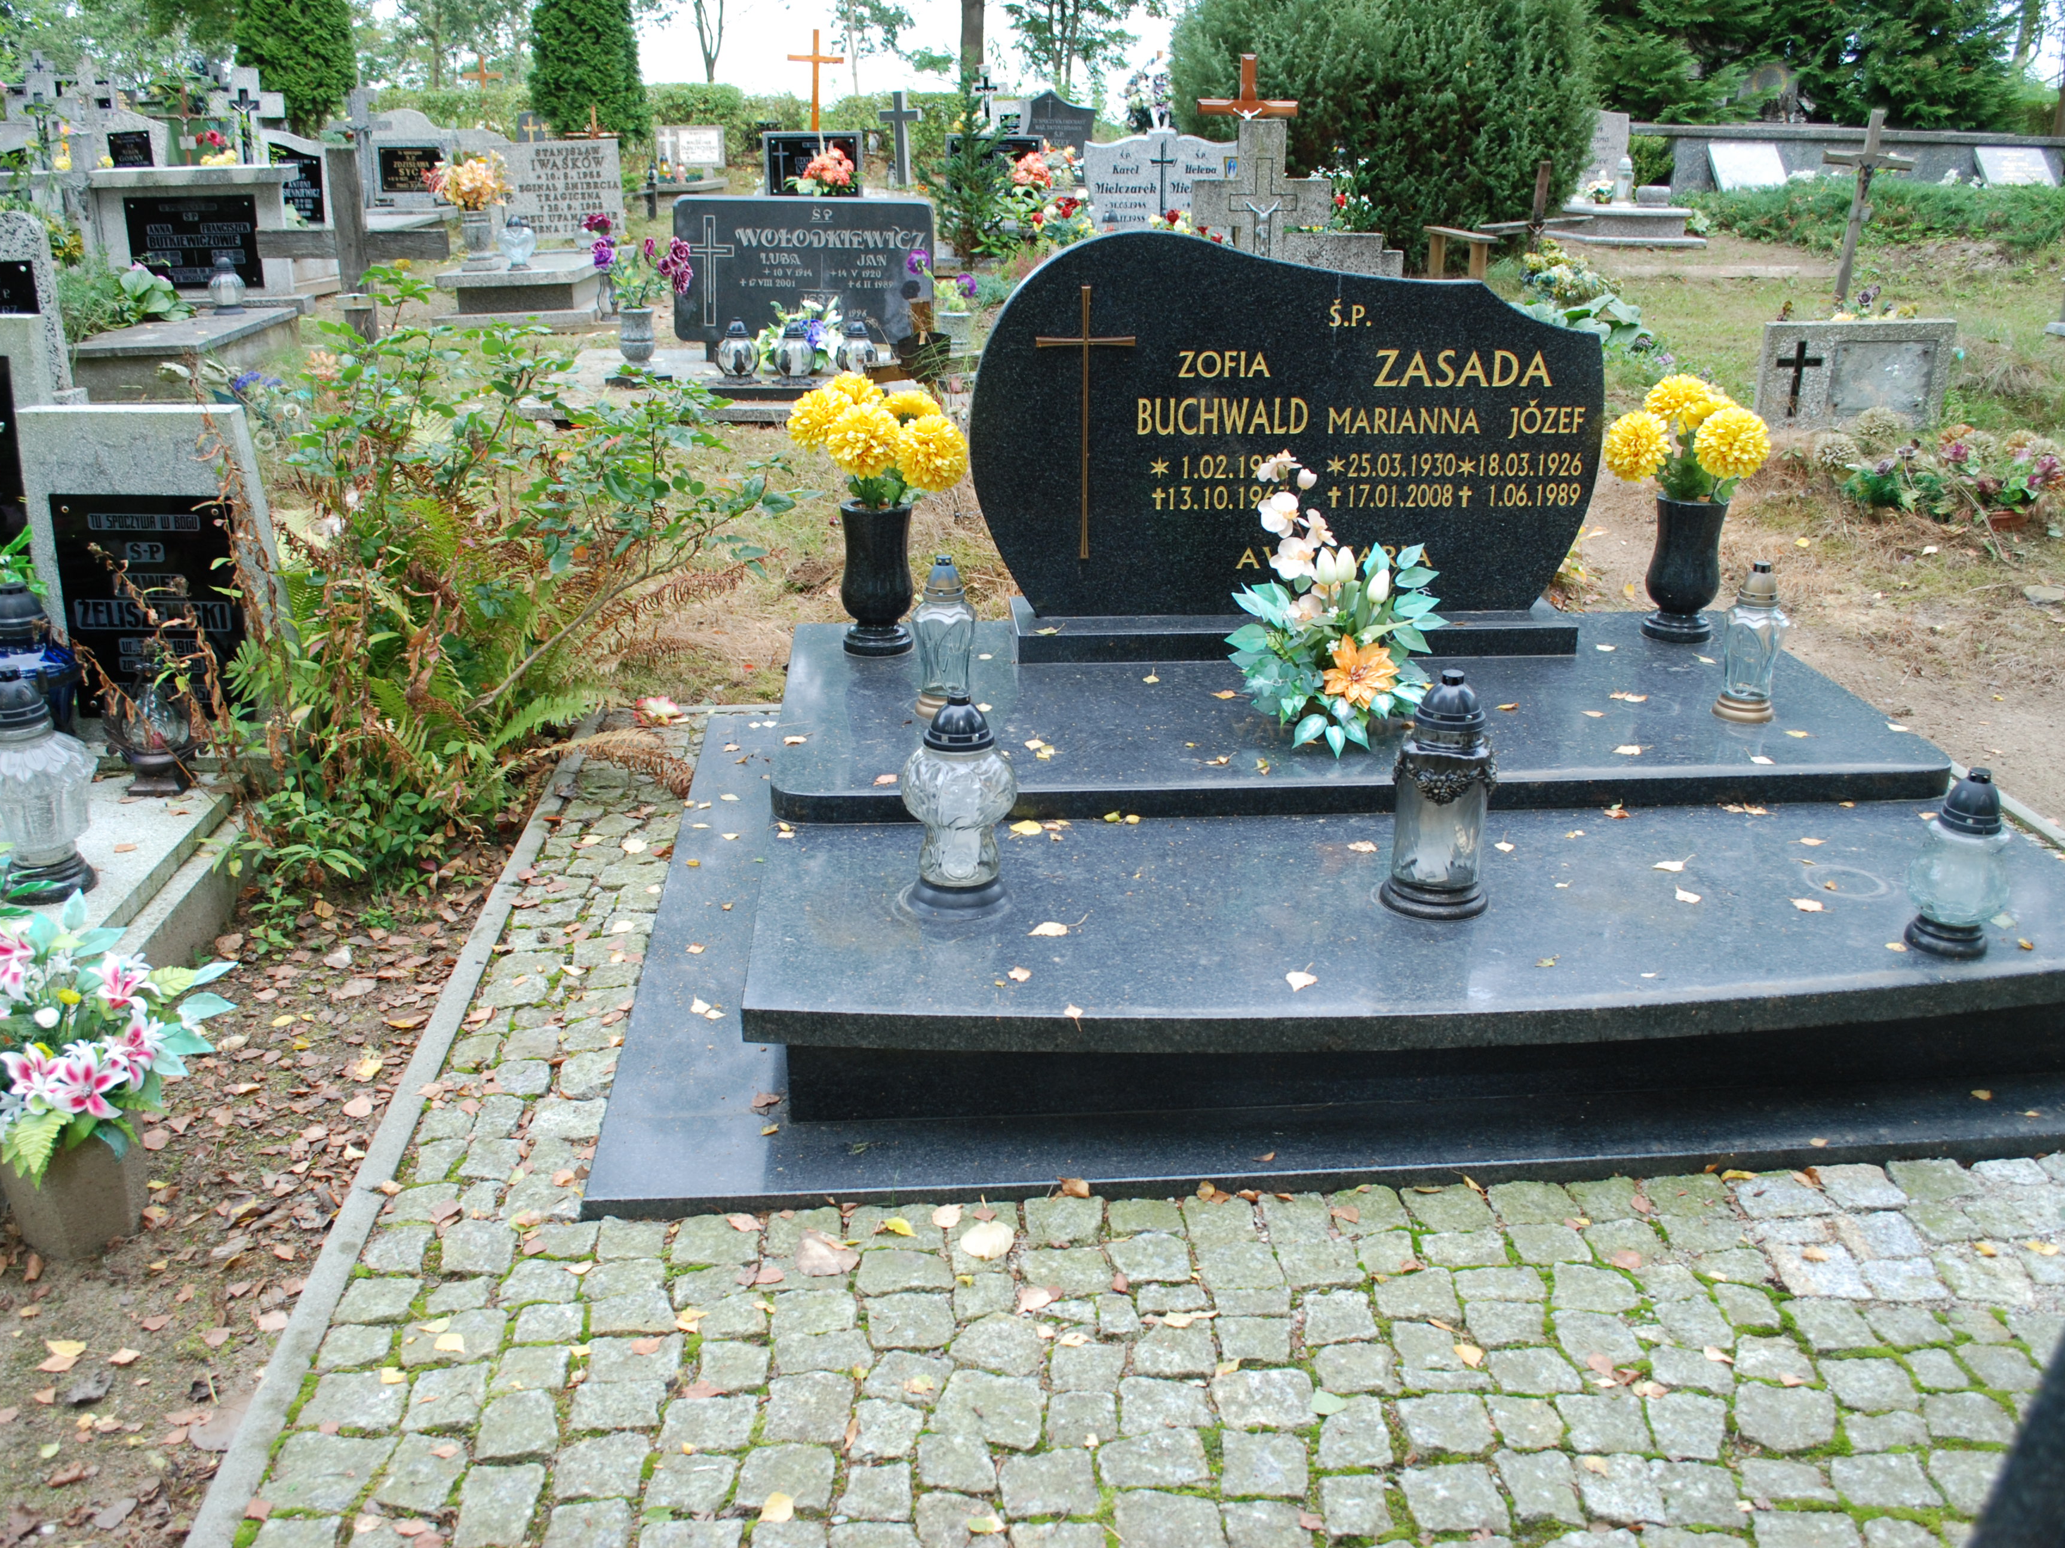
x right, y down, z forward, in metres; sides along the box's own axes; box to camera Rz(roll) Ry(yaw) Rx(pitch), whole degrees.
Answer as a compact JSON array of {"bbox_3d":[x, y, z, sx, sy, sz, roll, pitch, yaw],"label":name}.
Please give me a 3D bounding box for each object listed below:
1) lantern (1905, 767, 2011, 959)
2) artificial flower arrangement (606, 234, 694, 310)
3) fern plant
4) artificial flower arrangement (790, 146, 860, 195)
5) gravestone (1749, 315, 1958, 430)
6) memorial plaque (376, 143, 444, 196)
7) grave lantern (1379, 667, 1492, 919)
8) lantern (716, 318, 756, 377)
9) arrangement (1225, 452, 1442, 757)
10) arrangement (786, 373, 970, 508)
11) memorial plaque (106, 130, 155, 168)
[{"bbox_3d":[1.529,0.135,2.842,0.150,0.304,0.150,-1,22,-5],"label":"lantern"},{"bbox_3d":[-1.831,-2.400,8.300,0.410,0.350,0.320,-1,22,-5],"label":"artificial flower arrangement"},{"bbox_3d":[-0.989,-0.431,3.308,1.080,1.020,0.950,-1,22,-4],"label":"fern plant"},{"bbox_3d":[-1.562,-4.516,13.000,0.500,0.360,0.380,-1,22,-5],"label":"artificial flower arrangement"},{"bbox_3d":[3.653,-1.770,7.700,0.870,0.500,0.090,-3,21,-9],"label":"gravestone"},{"bbox_3d":[-4.649,-4.520,13.000,0.460,0.310,0.030,-1,21,-5],"label":"memorial plaque"},{"bbox_3d":[0.604,0.021,2.559,0.160,0.360,0.160,-1,22,-4],"label":"grave lantern"},{"bbox_3d":[-1.280,-1.840,7.537,0.185,0.260,0.185,-1,22,-4],"label":"lantern"},{"bbox_3d":[0.556,-0.323,3.209,0.400,0.500,0.340,-1,21,-5],"label":"arrangement"},{"bbox_3d":[-0.357,-0.771,4.008,0.430,0.320,0.370,-1,22,-5],"label":"arrangement"},{"bbox_3d":[-7.276,-5.038,14.000,0.350,0.300,0.030,-1,22,-5],"label":"memorial plaque"}]

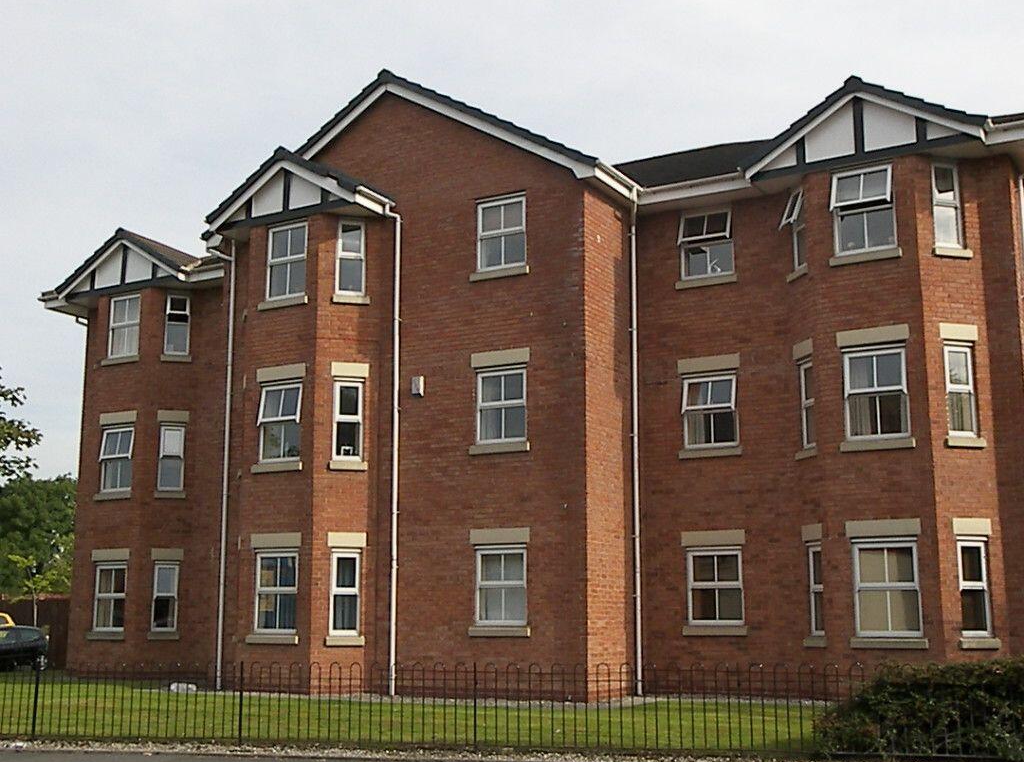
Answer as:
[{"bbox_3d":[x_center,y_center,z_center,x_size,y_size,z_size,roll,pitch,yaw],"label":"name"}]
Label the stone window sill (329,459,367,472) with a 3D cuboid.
[{"bbox_3d":[-2.573,1.343,22.372,0.610,0.140,0.120,3,-10,-14],"label":"stone window sill"}]

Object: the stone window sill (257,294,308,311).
[{"bbox_3d":[-3.711,-1.244,23.142,1.051,0.130,0.150,-6,-12,34],"label":"stone window sill"}]

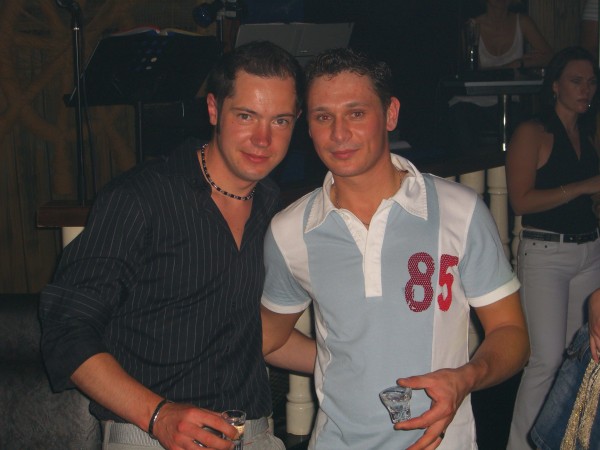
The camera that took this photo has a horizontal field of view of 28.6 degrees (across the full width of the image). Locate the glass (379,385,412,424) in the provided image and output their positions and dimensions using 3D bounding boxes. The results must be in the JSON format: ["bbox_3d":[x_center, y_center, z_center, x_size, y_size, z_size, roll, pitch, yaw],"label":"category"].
[{"bbox_3d":[0.161,0.299,1.950,0.054,0.057,0.054,-5,11,0],"label":"glass"}]

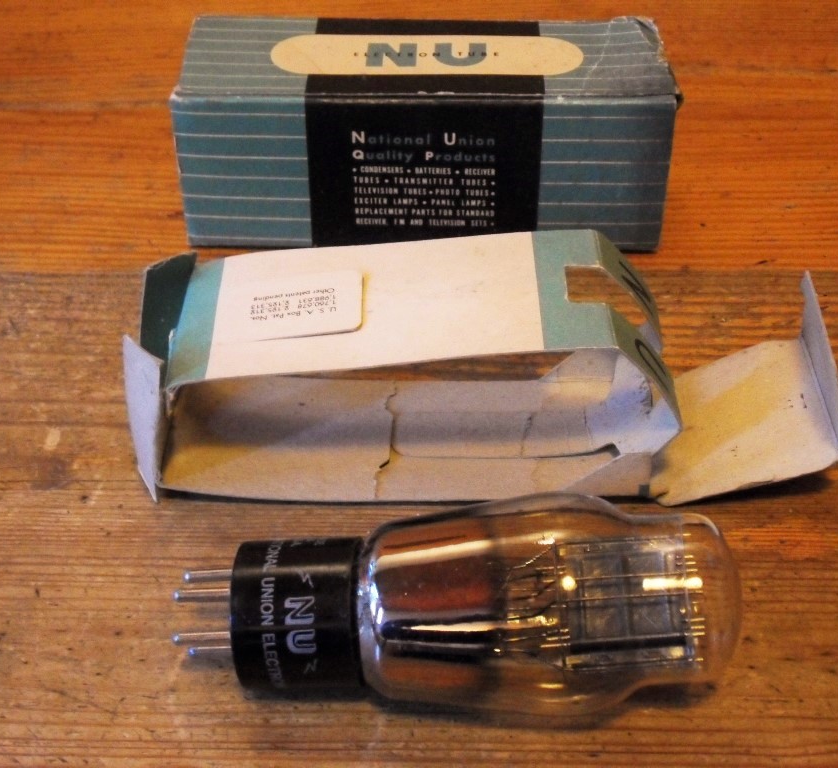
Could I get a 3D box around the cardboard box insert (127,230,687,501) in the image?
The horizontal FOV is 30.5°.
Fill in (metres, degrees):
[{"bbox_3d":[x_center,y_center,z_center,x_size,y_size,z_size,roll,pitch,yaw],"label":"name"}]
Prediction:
[{"bbox_3d":[-0.004,-0.006,0.423,0.150,0.053,0.058,1,39,1],"label":"cardboard box insert"}]

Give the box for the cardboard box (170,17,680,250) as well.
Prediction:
[{"bbox_3d":[0.002,-0.085,0.517,0.157,0.056,0.056,1,39,1],"label":"cardboard box"}]

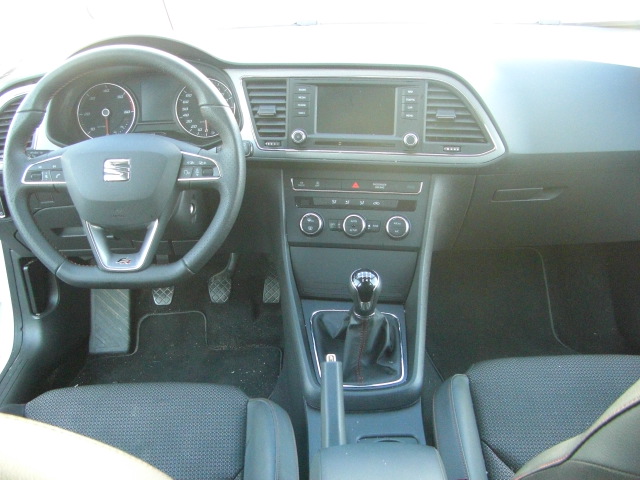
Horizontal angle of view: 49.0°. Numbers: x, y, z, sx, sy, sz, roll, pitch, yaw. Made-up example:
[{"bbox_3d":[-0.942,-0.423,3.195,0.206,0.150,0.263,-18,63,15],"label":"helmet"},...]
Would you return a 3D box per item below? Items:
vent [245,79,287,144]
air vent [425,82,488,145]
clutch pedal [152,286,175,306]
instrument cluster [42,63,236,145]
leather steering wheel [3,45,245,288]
[{"bbox_3d":[-0.097,-0.226,1.235,0.074,0.113,0.035,1,3,8],"label":"vent"},{"bbox_3d":[0.231,-0.214,1.190,0.106,0.105,0.035,1,3,8],"label":"air vent"},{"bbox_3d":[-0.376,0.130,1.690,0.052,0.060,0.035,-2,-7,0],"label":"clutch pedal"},{"bbox_3d":[-0.312,-0.240,1.255,0.338,0.143,0.090,-2,3,0],"label":"instrument cluster"},{"bbox_3d":[-0.299,-0.112,1.097,0.370,0.365,0.110,-2,0,0],"label":"leather steering wheel"}]

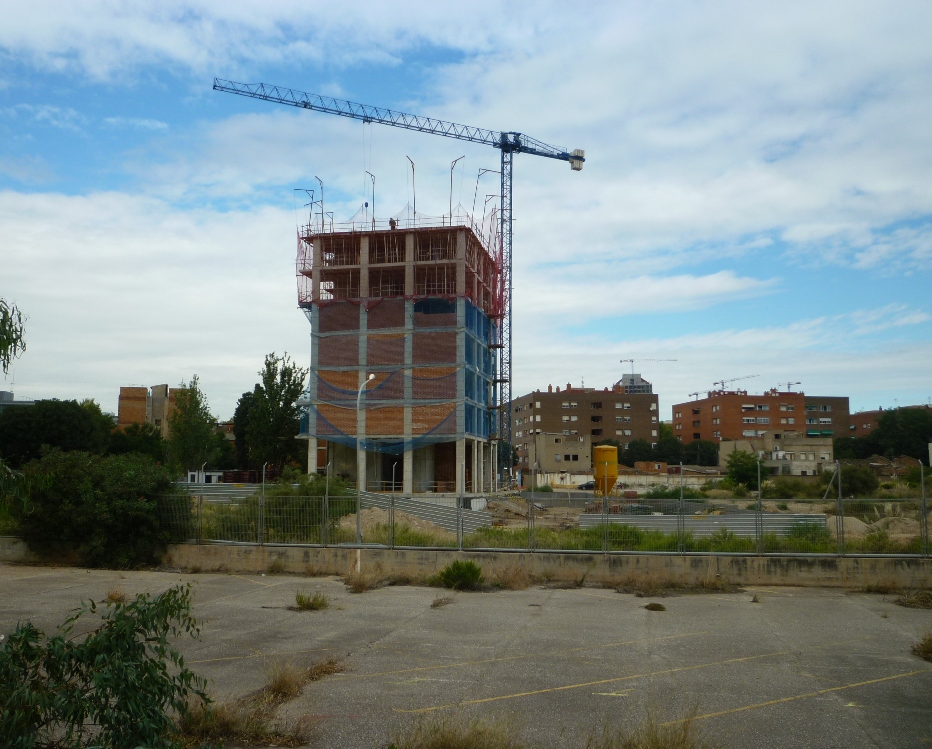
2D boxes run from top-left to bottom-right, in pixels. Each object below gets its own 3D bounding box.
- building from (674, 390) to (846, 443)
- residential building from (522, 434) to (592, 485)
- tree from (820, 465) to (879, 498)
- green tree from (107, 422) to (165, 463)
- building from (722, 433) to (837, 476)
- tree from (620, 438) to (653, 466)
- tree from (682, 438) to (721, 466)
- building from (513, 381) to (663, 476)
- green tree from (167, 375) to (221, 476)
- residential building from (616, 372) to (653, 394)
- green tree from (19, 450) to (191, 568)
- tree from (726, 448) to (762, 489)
[{"bbox_3d":[71.400,15.908,203.033,31.500,22.100,25.500,1,-7,-7],"label":"building"},{"bbox_3d":[17.280,15.960,151.700,8.700,10.200,9.500,1,-7,-10],"label":"residential building"},{"bbox_3d":[44.880,12.470,97.950,7.000,4.000,6.300,-3,-8,24],"label":"tree"},{"bbox_3d":[-45.310,11.580,115.320,7.800,9.600,7.500,3,-8,-21],"label":"green tree"},{"bbox_3d":[61.400,17.400,167.010,15.400,10.900,15.000,1,-7,-10],"label":"building"},{"bbox_3d":[34.860,17.910,170.370,6.500,9.500,6.500,-1,-7,11],"label":"tree"},{"bbox_3d":[48.430,18.210,172.370,7.200,9.400,7.200,-2,-7,16],"label":"tree"},{"bbox_3d":[25.980,14.760,190.630,27.800,22.300,23.000,1,-7,-10],"label":"building"},{"bbox_3d":[-38.448,7.994,117.874,7.300,16.100,7.000,2,-7,-17],"label":"green tree"},{"bbox_3d":[134.198,40.769,669.829,30.000,83.730,28.000,-1,-7,6],"label":"residential building"},{"bbox_3d":[-14.060,5.124,32.322,6.500,4.360,5.000,1,-7,-11],"label":"green tree"},{"bbox_3d":[47.545,16.208,142.080,6.600,7.250,6.400,-2,-7,17],"label":"tree"}]

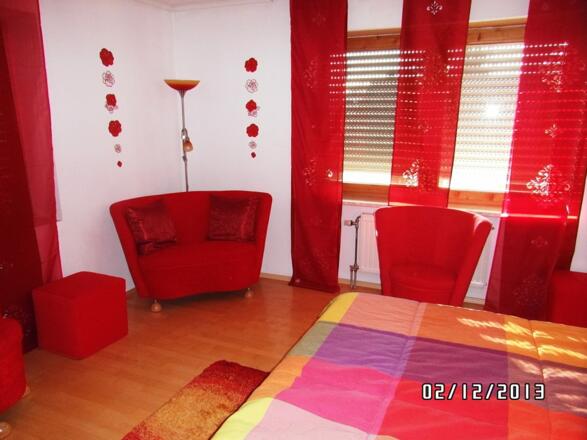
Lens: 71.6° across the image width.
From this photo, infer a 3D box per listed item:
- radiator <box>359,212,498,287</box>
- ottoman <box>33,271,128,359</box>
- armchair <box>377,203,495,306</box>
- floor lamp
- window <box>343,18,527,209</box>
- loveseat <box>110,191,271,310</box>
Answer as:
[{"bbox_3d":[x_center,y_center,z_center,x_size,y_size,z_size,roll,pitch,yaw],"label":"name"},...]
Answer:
[{"bbox_3d":[1.094,0.251,3.470,1.040,0.550,0.110,5,13,19],"label":"radiator"},{"bbox_3d":[-1.412,0.630,2.727,0.385,0.405,0.385,6,13,21],"label":"ottoman"},{"bbox_3d":[1.020,0.369,3.011,0.760,0.860,0.630,8,14,29],"label":"armchair"},{"bbox_3d":[-1.028,-0.357,3.914,0.320,1.850,0.320,5,13,19],"label":"floor lamp"},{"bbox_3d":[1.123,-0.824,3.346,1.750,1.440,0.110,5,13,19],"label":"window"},{"bbox_3d":[-0.857,0.226,3.540,1.280,0.870,0.700,-4,13,-23],"label":"loveseat"}]

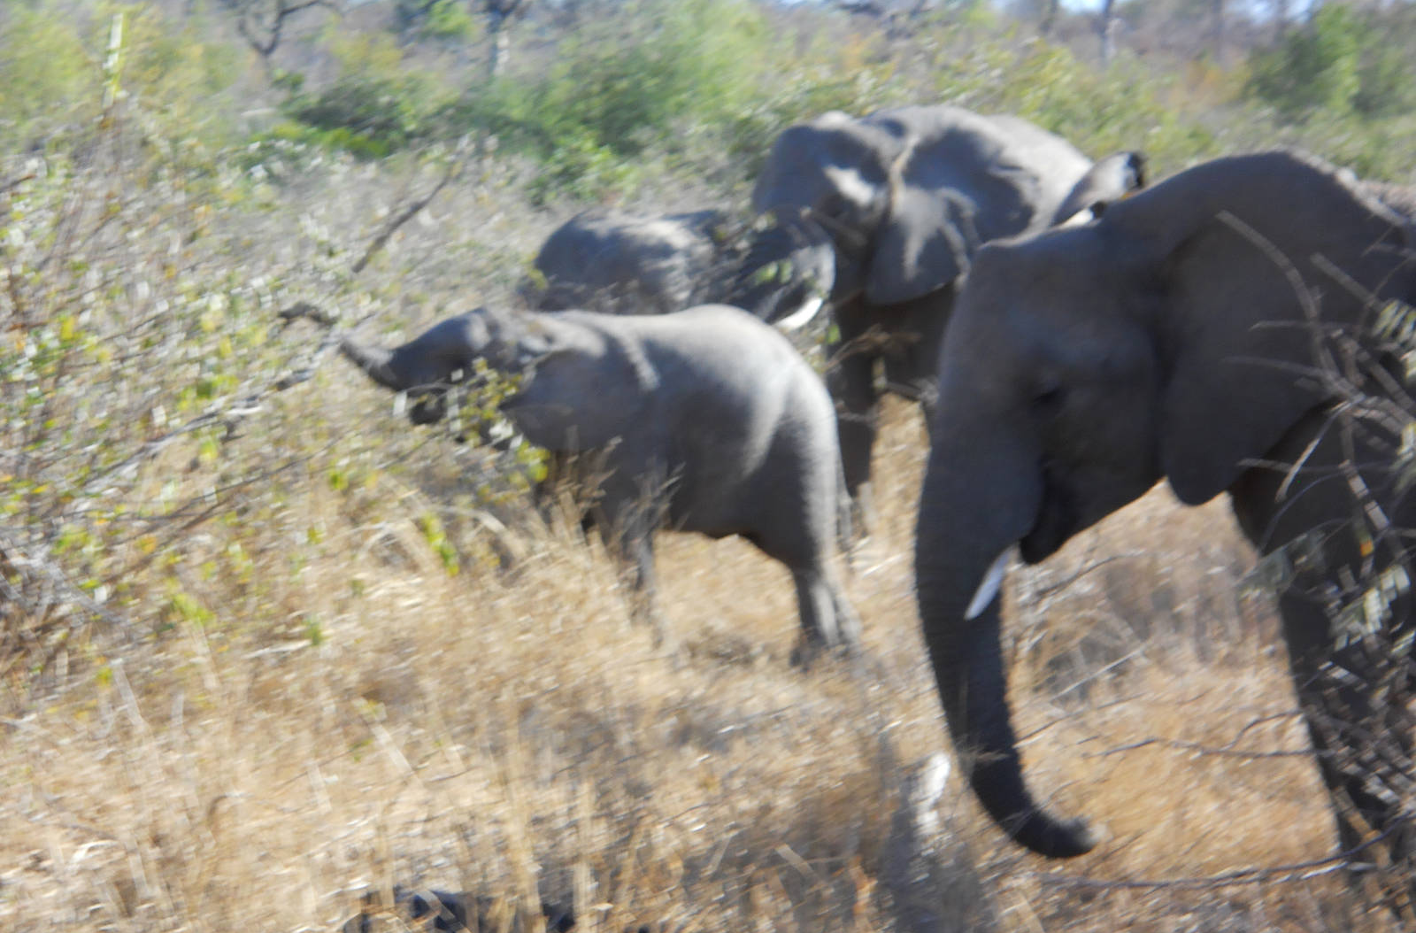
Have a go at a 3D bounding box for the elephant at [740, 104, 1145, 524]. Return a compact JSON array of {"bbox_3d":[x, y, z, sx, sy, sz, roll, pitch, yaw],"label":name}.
[{"bbox_3d":[1.329,-0.848,31.000,1.350,2.400,3.100,3,6,37],"label":"elephant"}]

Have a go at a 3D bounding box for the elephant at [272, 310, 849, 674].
[{"bbox_3d":[-0.494,0.073,23.400,2.250,1.500,0.850,3,5,30],"label":"elephant"}]

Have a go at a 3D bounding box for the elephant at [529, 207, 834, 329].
[{"bbox_3d":[-0.104,-0.503,29.500,1.850,1.720,0.850,-2,5,-21],"label":"elephant"}]

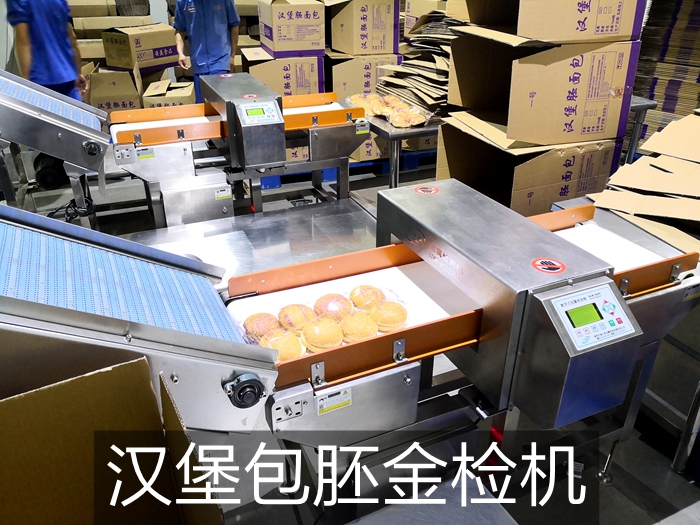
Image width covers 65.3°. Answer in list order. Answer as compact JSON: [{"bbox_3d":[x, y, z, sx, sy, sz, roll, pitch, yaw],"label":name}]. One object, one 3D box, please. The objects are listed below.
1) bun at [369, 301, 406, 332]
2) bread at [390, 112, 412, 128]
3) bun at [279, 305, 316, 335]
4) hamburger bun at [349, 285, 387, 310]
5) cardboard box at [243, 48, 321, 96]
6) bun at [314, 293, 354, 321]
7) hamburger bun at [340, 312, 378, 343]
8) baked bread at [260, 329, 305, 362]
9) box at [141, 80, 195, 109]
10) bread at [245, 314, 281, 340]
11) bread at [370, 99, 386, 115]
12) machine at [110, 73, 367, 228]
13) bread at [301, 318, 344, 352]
[{"bbox_3d":[0.101,0.137,1.395,0.093,0.053,0.093,-1,28,0],"label":"bun"},{"bbox_3d":[0.296,-0.816,3.139,0.097,0.050,0.097,-12,31,-22],"label":"bread"},{"bbox_3d":[-0.133,0.144,1.386,0.096,0.054,0.096,-1,28,0],"label":"bun"},{"bbox_3d":[0.050,0.090,1.487,0.098,0.050,0.098,-1,28,0],"label":"hamburger bun"},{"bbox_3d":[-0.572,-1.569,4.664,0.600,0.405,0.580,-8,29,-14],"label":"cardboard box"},{"bbox_3d":[-0.040,0.115,1.442,0.105,0.050,0.105,-1,28,0],"label":"bun"},{"bbox_3d":[0.024,0.158,1.357,0.094,0.052,0.094,-1,28,0],"label":"hamburger bun"},{"bbox_3d":[-0.160,0.200,1.300,0.097,0.050,0.097,1,29,0],"label":"baked bread"},{"bbox_3d":[-1.772,-1.551,5.463,0.430,0.379,0.632,-5,29,-11],"label":"box"},{"bbox_3d":[-0.217,0.165,1.363,0.097,0.050,0.097,1,29,0],"label":"bread"},{"bbox_3d":[0.179,-0.979,3.425,0.097,0.050,0.097,-12,31,-22],"label":"bread"},{"bbox_3d":[-0.587,-0.481,3.200,1.397,1.037,0.812,-12,31,-22],"label":"machine"},{"bbox_3d":[-0.068,0.179,1.341,0.097,0.050,0.097,1,29,0],"label":"bread"}]

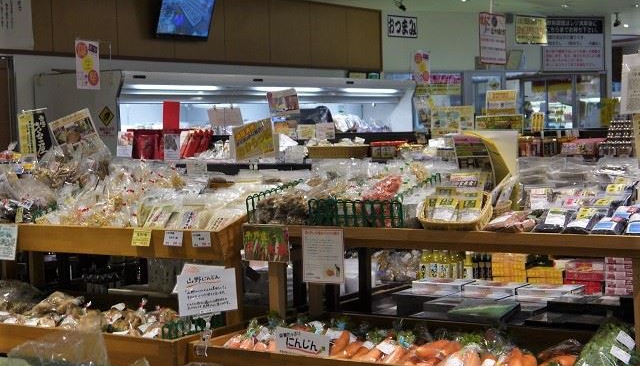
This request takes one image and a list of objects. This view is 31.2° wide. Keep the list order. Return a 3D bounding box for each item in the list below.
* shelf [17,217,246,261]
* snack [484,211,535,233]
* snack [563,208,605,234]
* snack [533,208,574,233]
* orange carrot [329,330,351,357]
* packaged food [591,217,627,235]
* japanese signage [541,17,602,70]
[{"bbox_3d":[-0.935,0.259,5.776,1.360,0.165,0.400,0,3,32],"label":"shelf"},{"bbox_3d":[0.751,0.147,4.506,0.140,0.032,0.155,6,26,41],"label":"snack"},{"bbox_3d":[1.011,0.142,4.387,0.115,0.032,0.175,0,23,32],"label":"snack"},{"bbox_3d":[0.912,0.142,4.438,0.120,0.032,0.175,0,23,32],"label":"snack"},{"bbox_3d":[0.078,0.640,4.570,0.038,0.038,0.150,0,36,31],"label":"orange carrot"},{"bbox_3d":[1.092,0.151,4.309,0.115,0.030,0.140,0,23,32],"label":"packaged food"},{"bbox_3d":[4.011,-2.187,18.100,1.120,0.860,0.040,-2,3,-20],"label":"japanese signage"}]

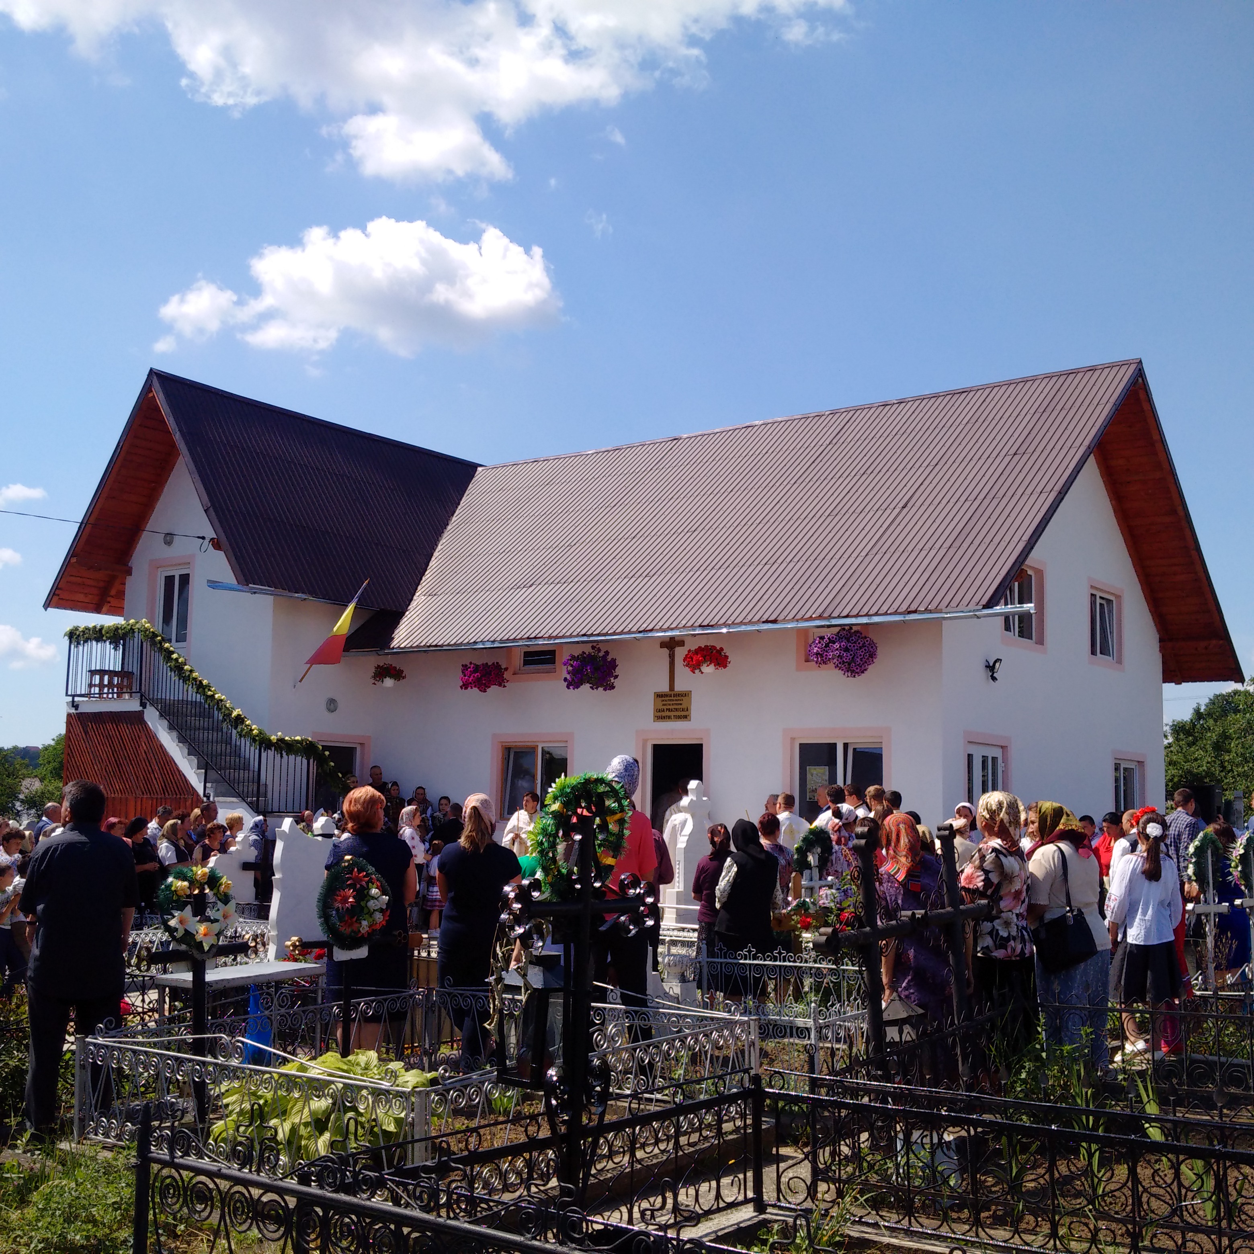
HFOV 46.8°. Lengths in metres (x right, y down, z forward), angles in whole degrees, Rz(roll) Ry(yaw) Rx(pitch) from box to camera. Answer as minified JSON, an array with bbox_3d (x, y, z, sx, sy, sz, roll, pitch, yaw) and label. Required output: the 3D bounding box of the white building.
[{"bbox_3d":[0.415,0.529,22.522,14.402,7.762,12.148,-4,-9,37],"label":"white building"}]

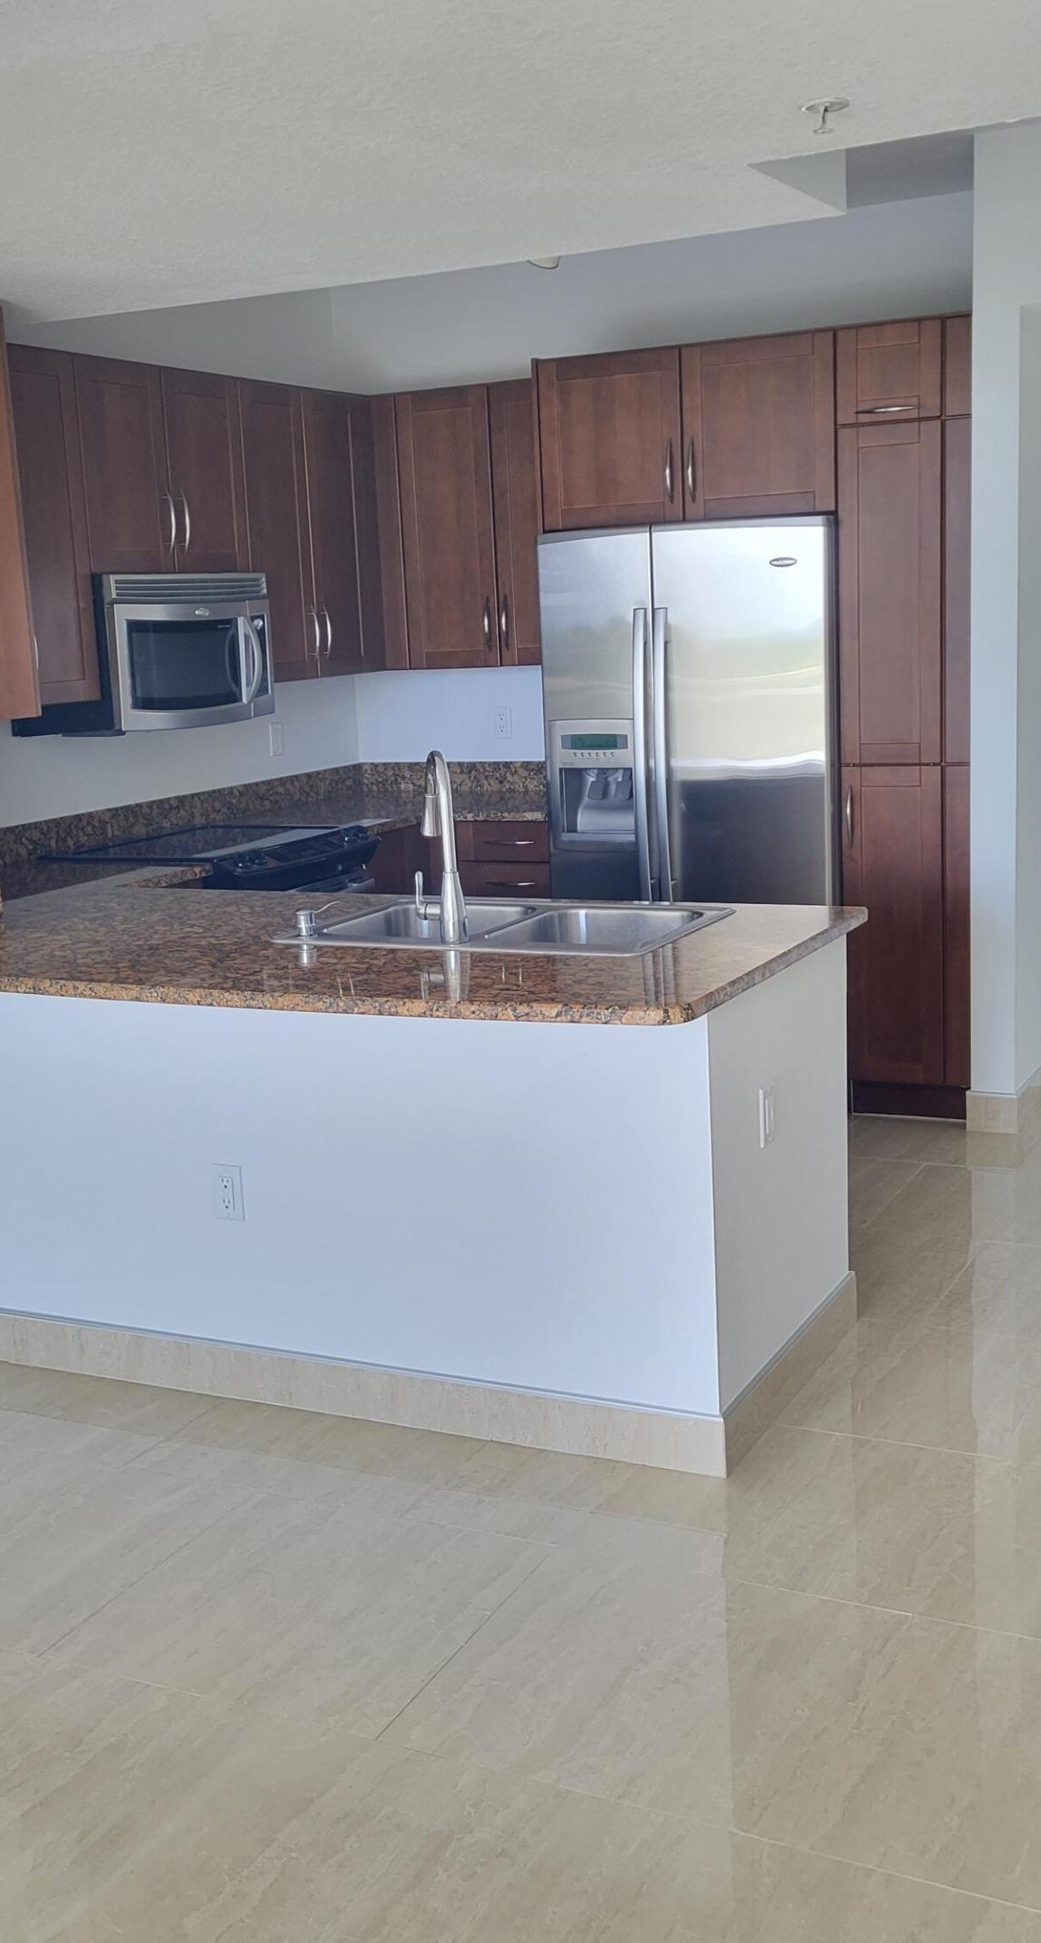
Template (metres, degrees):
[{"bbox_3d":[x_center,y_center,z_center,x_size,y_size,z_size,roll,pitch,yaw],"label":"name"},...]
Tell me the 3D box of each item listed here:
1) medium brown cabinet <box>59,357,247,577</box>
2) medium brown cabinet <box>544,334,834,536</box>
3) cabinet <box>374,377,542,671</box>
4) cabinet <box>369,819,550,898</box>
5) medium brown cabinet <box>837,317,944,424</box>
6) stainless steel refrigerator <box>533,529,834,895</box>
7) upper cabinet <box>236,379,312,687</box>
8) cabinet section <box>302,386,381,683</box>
[{"bbox_3d":[-1.152,-1.430,5.616,0.345,0.575,0.790,3,12,26],"label":"medium brown cabinet"},{"bbox_3d":[0.615,-1.635,5.997,0.917,0.498,0.650,3,12,26],"label":"medium brown cabinet"},{"bbox_3d":[-0.068,-1.484,6.530,0.746,0.905,0.327,3,12,26],"label":"cabinet"},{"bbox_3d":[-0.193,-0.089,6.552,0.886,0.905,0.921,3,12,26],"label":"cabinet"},{"bbox_3d":[1.161,-1.723,5.698,0.300,0.264,0.632,3,12,26],"label":"medium brown cabinet"},{"bbox_3d":[0.637,-0.496,6.141,0.905,1.790,0.760,3,12,26],"label":"stainless steel refrigerator"},{"bbox_3d":[-0.897,-1.378,6.157,0.345,0.908,0.355,3,12,26],"label":"upper cabinet"},{"bbox_3d":[-0.731,-1.424,6.399,0.327,0.897,0.370,3,12,26],"label":"cabinet section"}]

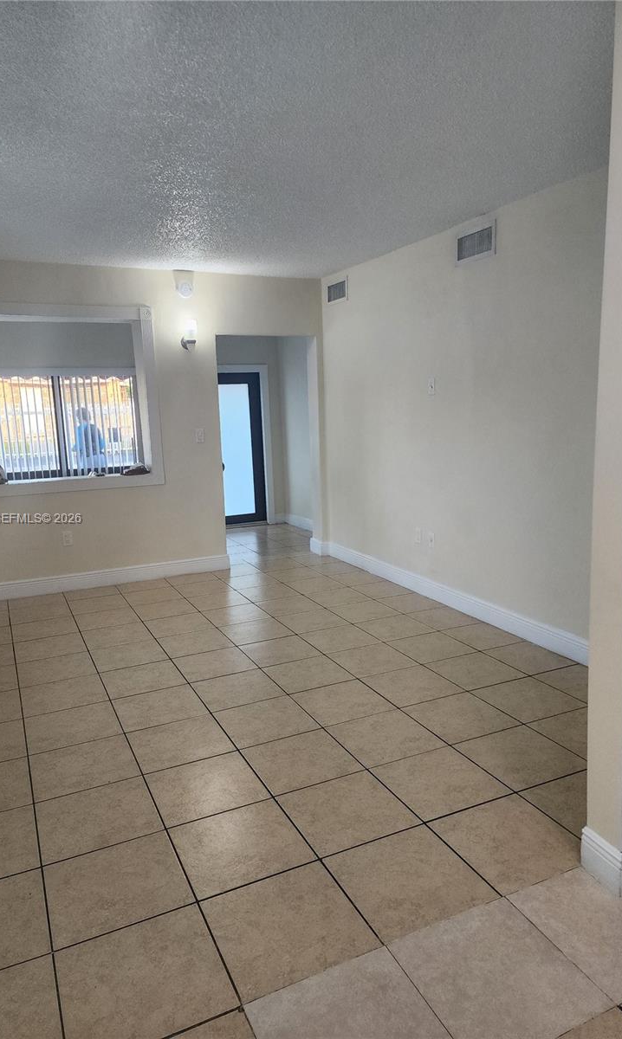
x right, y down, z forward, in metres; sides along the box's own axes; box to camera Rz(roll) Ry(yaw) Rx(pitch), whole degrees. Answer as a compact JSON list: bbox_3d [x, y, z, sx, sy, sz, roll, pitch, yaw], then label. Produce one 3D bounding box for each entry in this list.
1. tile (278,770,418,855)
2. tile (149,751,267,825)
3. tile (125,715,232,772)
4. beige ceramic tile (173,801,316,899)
[{"bbox_3d":[0.127,1.065,2.519,0.406,0.010,0.406,-7,11,-24],"label":"tile"},{"bbox_3d":[-0.416,1.053,2.719,0.406,0.010,0.406,-7,11,-24],"label":"tile"},{"bbox_3d":[-0.588,0.997,3.085,0.406,0.010,0.406,-7,11,-24],"label":"tile"},{"bbox_3d":[-0.252,1.152,2.442,0.420,0.010,0.420,-7,11,-24],"label":"beige ceramic tile"}]

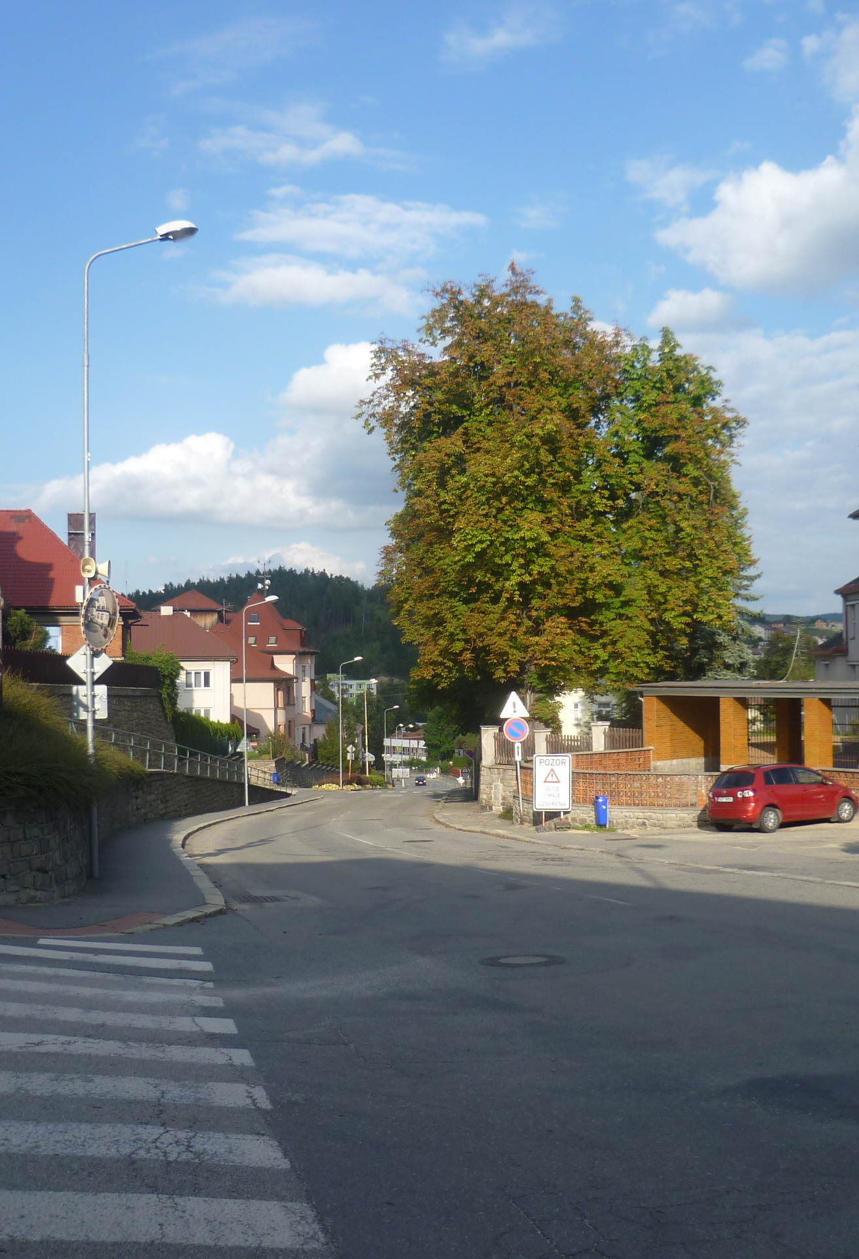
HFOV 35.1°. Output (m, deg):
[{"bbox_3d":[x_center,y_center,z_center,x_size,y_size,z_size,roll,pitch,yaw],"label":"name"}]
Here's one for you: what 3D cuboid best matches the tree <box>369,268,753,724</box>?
[{"bbox_3d":[4.290,-4.050,46.000,13.000,16.600,11.200,-1,-1,0],"label":"tree"}]

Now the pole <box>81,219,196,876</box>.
[{"bbox_3d":[-4.100,-1.158,19.500,1.680,9.430,0.450,-1,-1,3],"label":"pole"}]

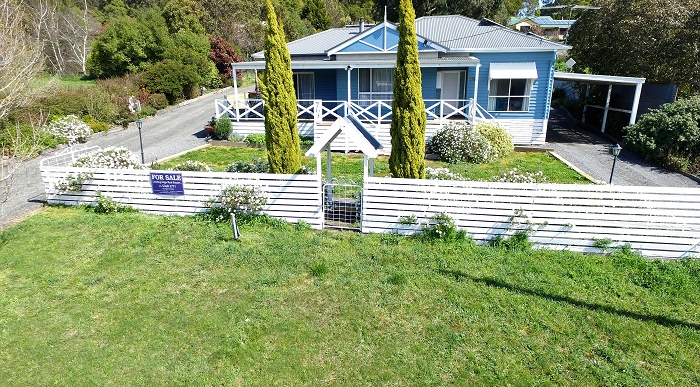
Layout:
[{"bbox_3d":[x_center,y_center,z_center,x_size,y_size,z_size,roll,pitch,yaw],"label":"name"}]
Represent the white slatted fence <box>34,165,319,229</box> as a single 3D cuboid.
[{"bbox_3d":[-4.567,0.082,10.561,7.863,1.379,0.120,2,15,9],"label":"white slatted fence"}]

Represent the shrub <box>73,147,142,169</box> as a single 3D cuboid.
[{"bbox_3d":[-7.286,-0.812,12.200,1.900,1.150,1.400,2,15,9],"label":"shrub"}]

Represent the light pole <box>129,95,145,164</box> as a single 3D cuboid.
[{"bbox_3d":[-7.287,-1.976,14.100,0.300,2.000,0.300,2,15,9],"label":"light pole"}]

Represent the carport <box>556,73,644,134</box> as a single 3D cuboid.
[{"bbox_3d":[11.458,-4.618,21.067,3.750,3.100,6.200,2,15,9],"label":"carport"}]

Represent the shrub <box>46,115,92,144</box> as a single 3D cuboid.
[{"bbox_3d":[-11.764,-2.737,16.900,1.800,1.200,1.400,2,15,9],"label":"shrub"}]

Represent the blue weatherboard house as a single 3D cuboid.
[{"bbox_3d":[2.662,-6.486,22.336,15.100,6.300,11.500,2,15,9],"label":"blue weatherboard house"}]

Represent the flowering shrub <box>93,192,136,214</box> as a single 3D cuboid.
[{"bbox_3d":[-6.199,0.175,10.600,1.000,0.600,0.600,2,15,9],"label":"flowering shrub"}]

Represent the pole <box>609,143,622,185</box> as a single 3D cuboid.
[{"bbox_3d":[6.814,-0.546,10.456,0.230,1.511,0.230,2,15,9],"label":"pole"}]

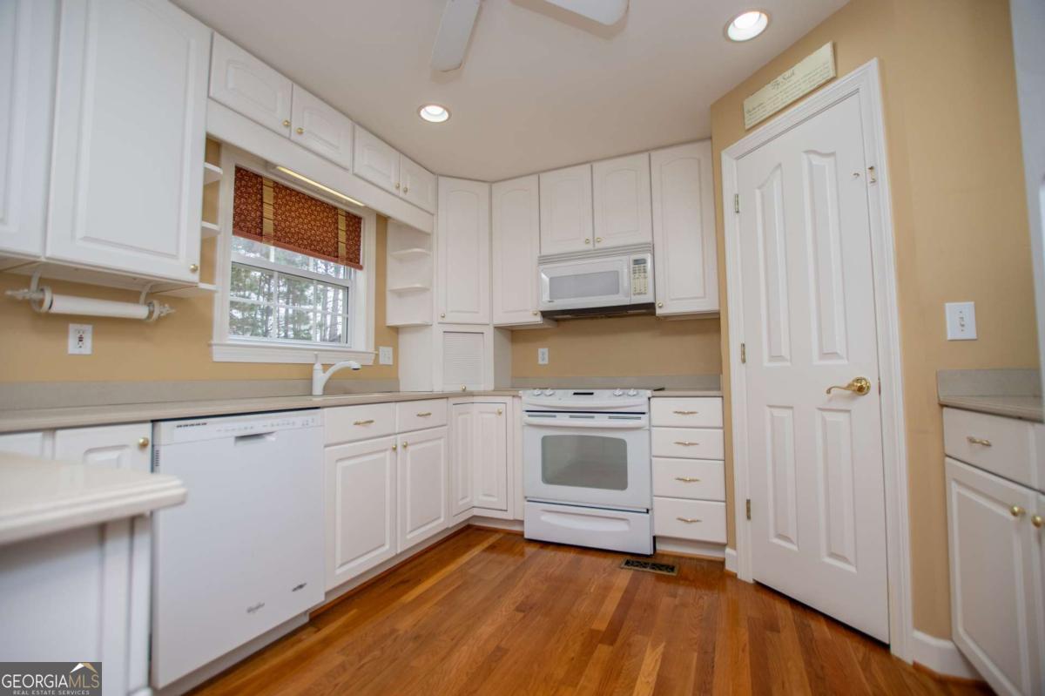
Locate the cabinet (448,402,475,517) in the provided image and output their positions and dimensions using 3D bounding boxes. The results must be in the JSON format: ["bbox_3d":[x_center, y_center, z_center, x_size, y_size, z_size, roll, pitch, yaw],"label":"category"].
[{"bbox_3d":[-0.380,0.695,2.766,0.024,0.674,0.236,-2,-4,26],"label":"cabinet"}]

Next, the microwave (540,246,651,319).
[{"bbox_3d":[0.538,-0.425,3.004,0.764,0.397,0.382,-2,-4,26],"label":"microwave"}]

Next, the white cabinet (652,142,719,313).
[{"bbox_3d":[1.055,-0.720,2.802,0.358,1.056,0.327,-2,-4,26],"label":"white cabinet"}]

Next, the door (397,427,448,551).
[{"bbox_3d":[-0.546,0.748,2.394,0.024,0.592,0.422,-2,-4,26],"label":"door"}]

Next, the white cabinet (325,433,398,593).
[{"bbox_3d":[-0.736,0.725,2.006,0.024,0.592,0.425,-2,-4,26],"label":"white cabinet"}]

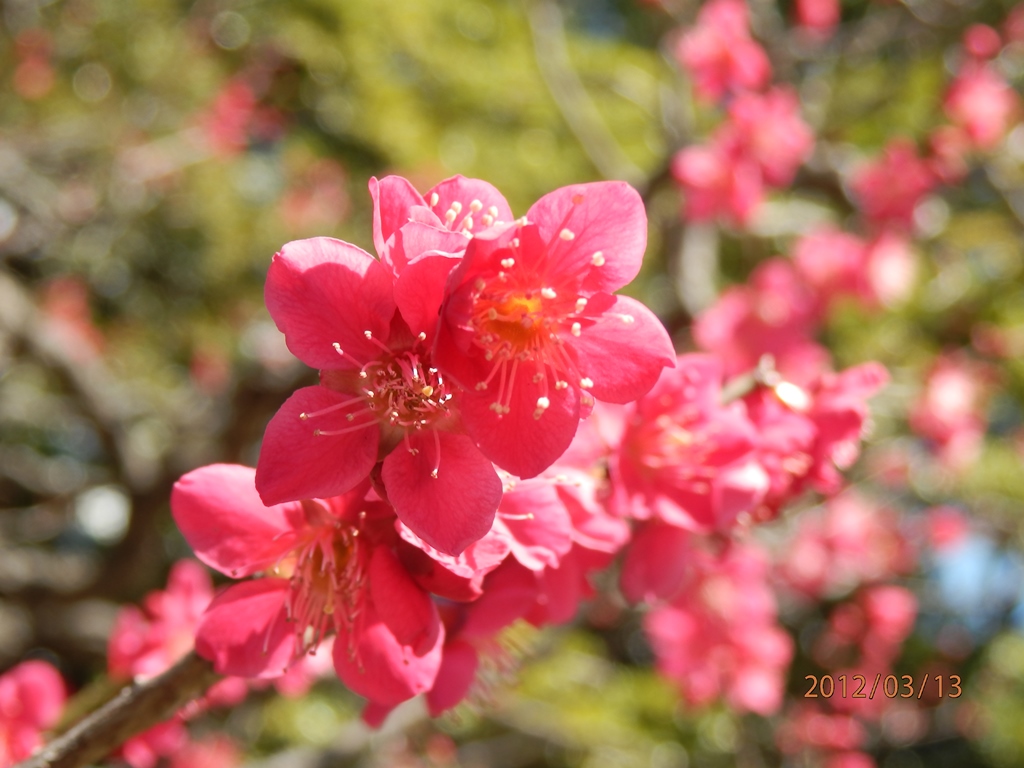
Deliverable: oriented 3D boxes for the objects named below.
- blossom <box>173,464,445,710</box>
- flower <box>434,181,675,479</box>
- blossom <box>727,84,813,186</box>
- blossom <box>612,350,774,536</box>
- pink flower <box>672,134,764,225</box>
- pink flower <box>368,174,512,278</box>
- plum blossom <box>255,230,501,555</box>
[{"bbox_3d":[-0.019,0.019,0.188,0.027,0.023,0.015,0,33,7],"label":"blossom"},{"bbox_3d":[0.005,-0.006,0.210,0.026,0.032,0.016,0,6,-15],"label":"flower"},{"bbox_3d":[0.085,-0.081,0.640,0.026,0.029,0.020,0,0,-11],"label":"blossom"},{"bbox_3d":[0.024,0.008,0.260,0.022,0.024,0.014,0,0,-27],"label":"blossom"},{"bbox_3d":[0.057,-0.056,0.540,0.024,0.024,0.016,0,6,18],"label":"pink flower"},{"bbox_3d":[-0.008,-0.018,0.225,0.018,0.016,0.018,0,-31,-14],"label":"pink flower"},{"bbox_3d":[-0.011,0.001,0.180,0.026,0.029,0.014,0,5,-5],"label":"plum blossom"}]

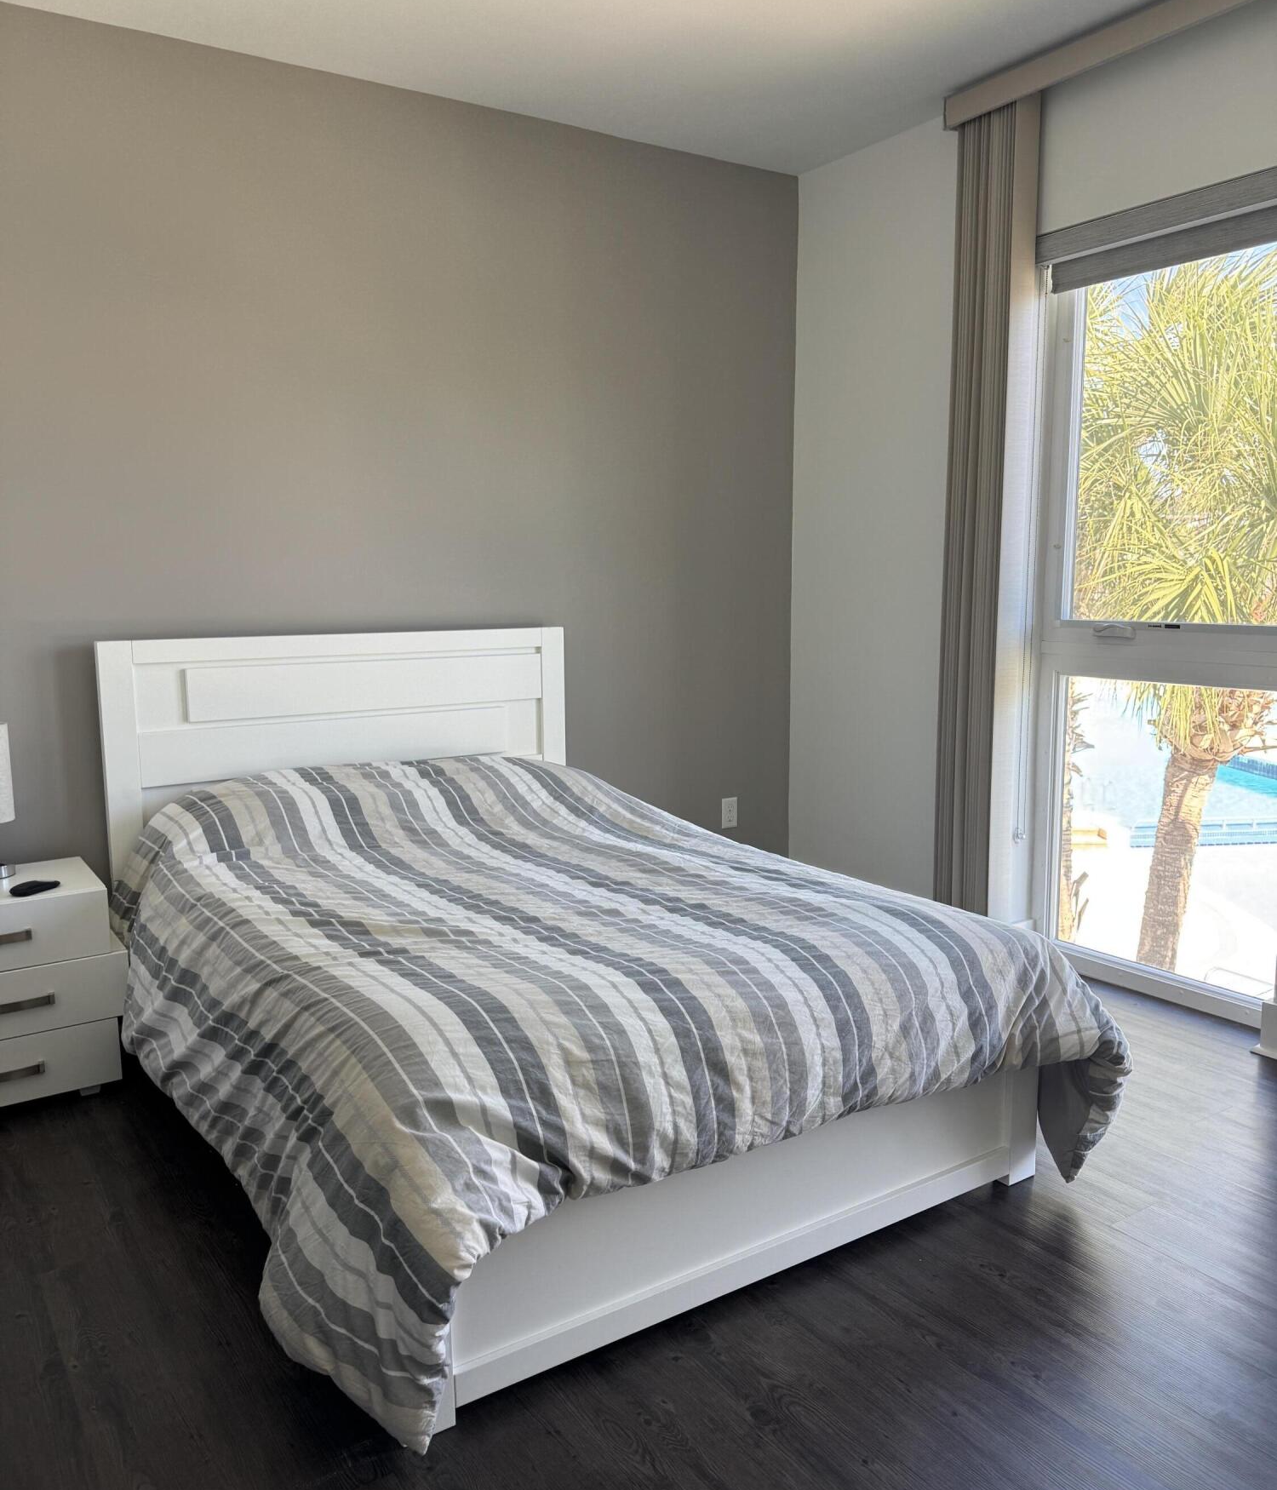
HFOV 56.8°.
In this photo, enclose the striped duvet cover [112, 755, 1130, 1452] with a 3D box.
[{"bbox_3d":[-0.253,0.480,2.808,1.760,0.690,2.070,-5,10,-33],"label":"striped duvet cover"}]

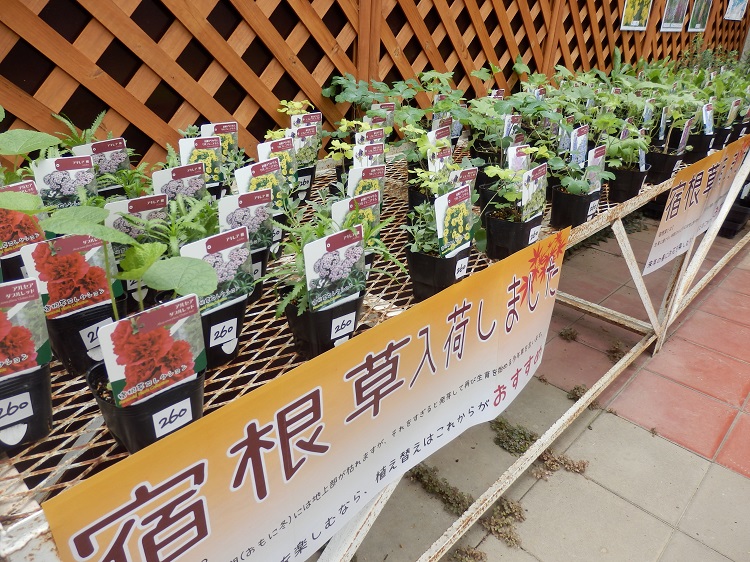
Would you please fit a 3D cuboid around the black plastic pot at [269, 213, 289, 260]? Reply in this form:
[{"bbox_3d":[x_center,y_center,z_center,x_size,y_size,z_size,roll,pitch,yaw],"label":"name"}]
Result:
[{"bbox_3d":[-0.181,-0.073,0.853,0.074,0.078,0.074,1,27,-1],"label":"black plastic pot"}]

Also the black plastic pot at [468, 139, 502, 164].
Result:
[{"bbox_3d":[0.276,-0.289,1.329,0.078,0.076,0.078,-22,35,-38],"label":"black plastic pot"}]

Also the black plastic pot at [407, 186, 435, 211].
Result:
[{"bbox_3d":[0.102,-0.128,0.981,0.074,0.078,0.074,23,34,36],"label":"black plastic pot"}]

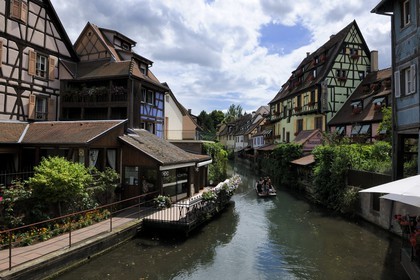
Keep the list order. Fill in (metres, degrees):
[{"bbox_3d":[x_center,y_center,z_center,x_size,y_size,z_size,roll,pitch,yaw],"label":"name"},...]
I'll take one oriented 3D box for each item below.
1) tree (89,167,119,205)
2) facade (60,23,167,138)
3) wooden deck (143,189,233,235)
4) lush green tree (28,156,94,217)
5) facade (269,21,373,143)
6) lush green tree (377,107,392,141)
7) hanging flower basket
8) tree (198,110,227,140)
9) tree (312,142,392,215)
[{"bbox_3d":[-5.330,2.411,15.023,1.450,2.100,1.350,1,-2,0],"label":"tree"},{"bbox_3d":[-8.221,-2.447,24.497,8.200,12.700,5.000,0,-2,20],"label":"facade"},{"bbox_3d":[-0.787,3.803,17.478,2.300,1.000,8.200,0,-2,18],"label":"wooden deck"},{"bbox_3d":[-6.776,2.125,13.931,2.900,2.700,2.600,1,-2,0],"label":"lush green tree"},{"bbox_3d":[14.023,-4.221,38.977,8.200,16.700,13.400,1,-2,-13],"label":"facade"},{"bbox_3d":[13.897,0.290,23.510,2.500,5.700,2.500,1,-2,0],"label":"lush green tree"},{"bbox_3d":[-2.134,2.801,13.610,0.750,0.600,0.600,1,-2,-20],"label":"hanging flower basket"},{"bbox_3d":[0.714,-1.123,85.091,8.000,14.200,8.000,1,-2,0],"label":"tree"},{"bbox_3d":[9.373,2.305,19.736,3.500,4.300,5.000,1,-2,-6],"label":"tree"}]

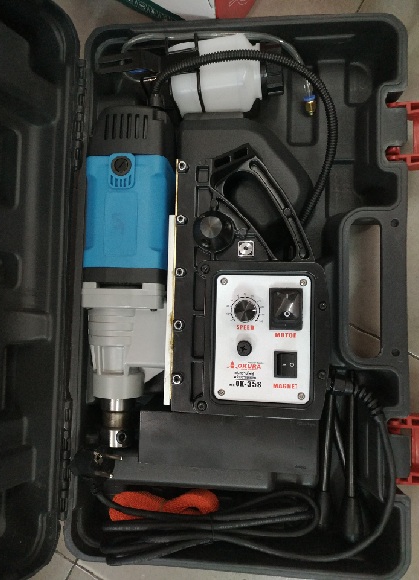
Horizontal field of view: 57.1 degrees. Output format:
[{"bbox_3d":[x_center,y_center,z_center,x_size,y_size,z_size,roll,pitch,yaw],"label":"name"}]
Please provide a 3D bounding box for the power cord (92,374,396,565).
[{"bbox_3d":[0.030,0.190,0.397,0.315,0.075,0.210,0,87,5],"label":"power cord"}]

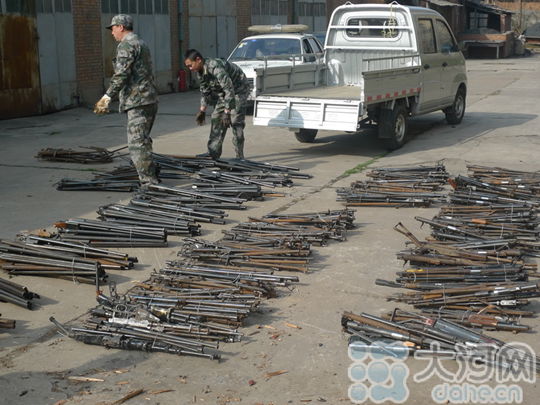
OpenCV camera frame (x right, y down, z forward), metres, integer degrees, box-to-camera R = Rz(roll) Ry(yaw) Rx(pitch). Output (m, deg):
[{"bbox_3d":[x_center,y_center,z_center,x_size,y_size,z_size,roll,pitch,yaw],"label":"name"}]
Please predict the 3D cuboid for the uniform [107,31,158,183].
[{"bbox_3d":[-1.403,-0.999,9.187,0.500,1.560,0.500,1,12,7],"label":"uniform"}]

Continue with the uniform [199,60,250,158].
[{"bbox_3d":[-0.564,-1.186,11.068,0.600,1.200,0.500,-6,13,-27],"label":"uniform"}]

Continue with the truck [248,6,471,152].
[{"bbox_3d":[1.506,-1.889,12.837,1.520,1.910,4.780,6,13,27],"label":"truck"}]

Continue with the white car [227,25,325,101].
[{"bbox_3d":[0.113,-2.593,17.187,1.700,1.540,4.500,2,12,11],"label":"white car"}]

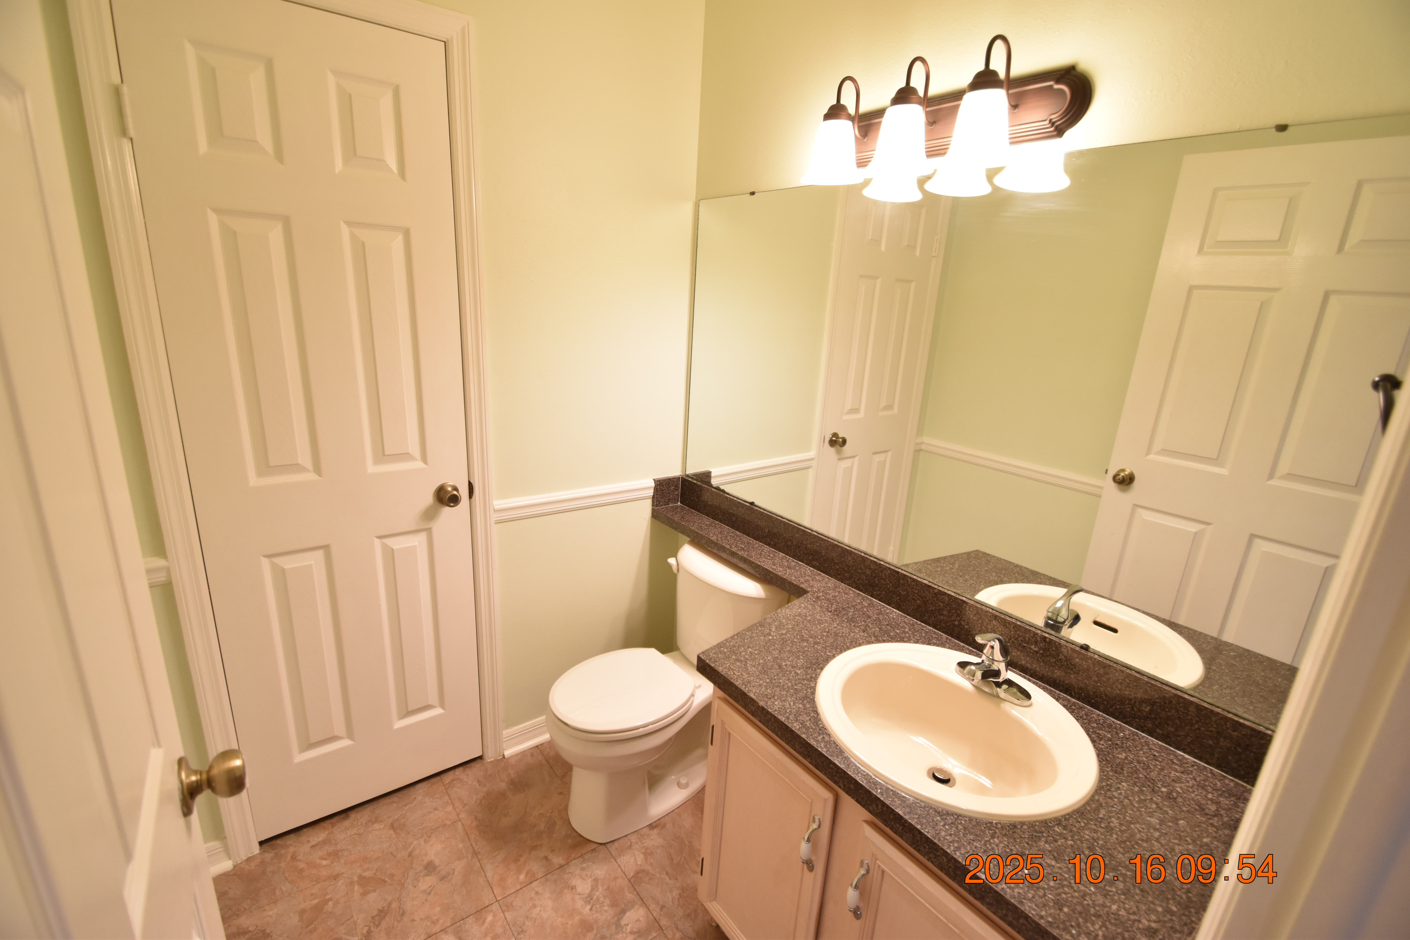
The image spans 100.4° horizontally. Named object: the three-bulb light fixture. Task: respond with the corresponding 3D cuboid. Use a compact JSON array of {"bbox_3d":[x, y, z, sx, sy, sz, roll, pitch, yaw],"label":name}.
[{"bbox_3d":[0.433,-0.726,1.216,0.175,0.237,0.631,-9,20,-37],"label":"three-bulb light fixture"}]

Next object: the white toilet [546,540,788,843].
[{"bbox_3d":[-0.148,0.670,1.805,0.690,0.732,0.438,-9,20,-37],"label":"white toilet"}]

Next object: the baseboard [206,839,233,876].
[{"bbox_3d":[-1.264,1.002,1.518,0.070,0.099,0.020,-9,20,-37],"label":"baseboard"}]

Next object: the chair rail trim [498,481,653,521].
[{"bbox_3d":[-0.409,0.100,1.924,0.558,0.067,0.022,-8,19,-37],"label":"chair rail trim"}]

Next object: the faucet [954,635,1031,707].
[{"bbox_3d":[0.556,0.380,1.153,0.153,0.144,0.156,-9,20,-37],"label":"faucet"}]

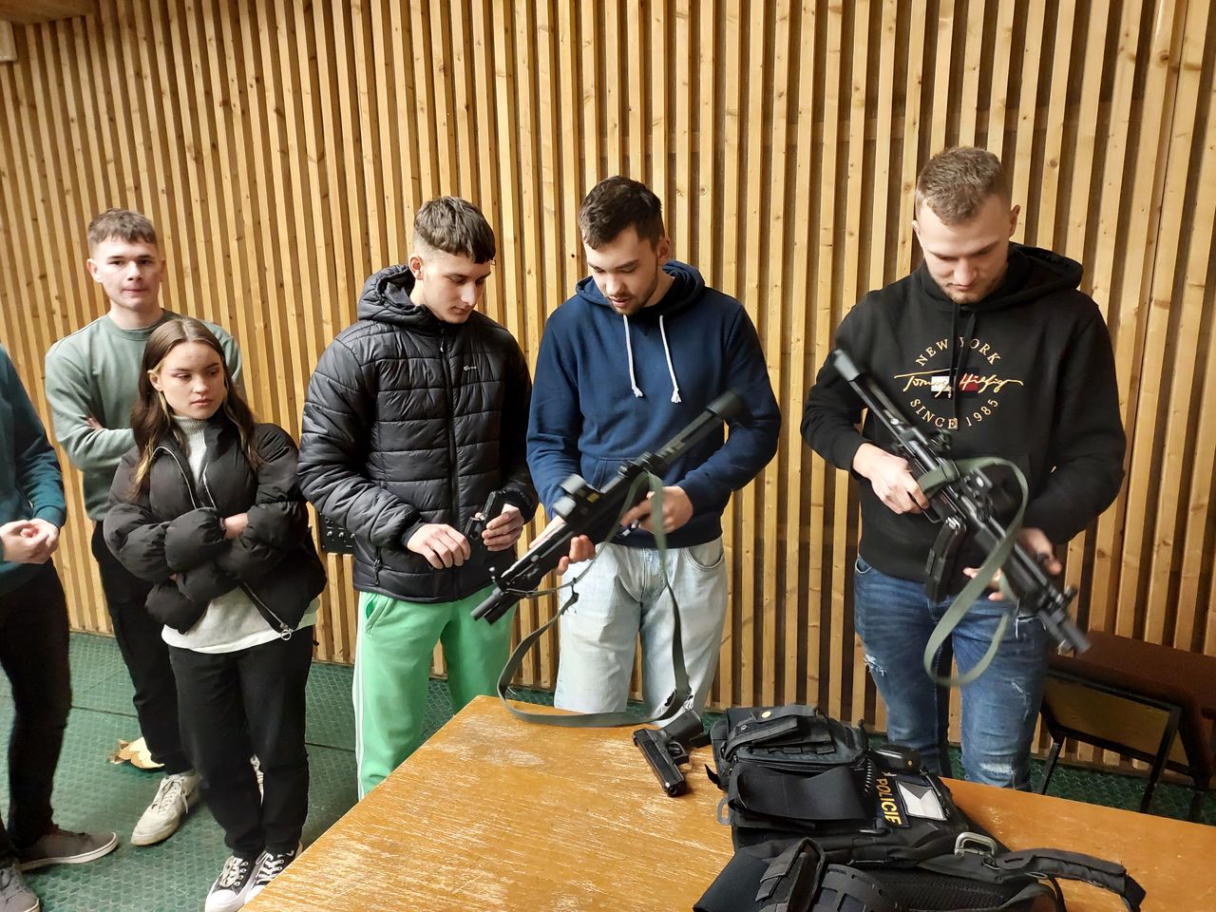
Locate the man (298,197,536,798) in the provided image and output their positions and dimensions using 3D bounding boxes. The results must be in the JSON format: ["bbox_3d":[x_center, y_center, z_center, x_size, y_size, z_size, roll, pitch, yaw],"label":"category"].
[{"bbox_3d":[-0.401,0.317,2.264,0.520,1.765,0.470,-8,16,-23],"label":"man"}]

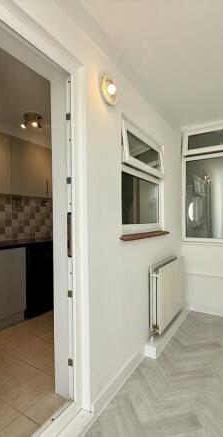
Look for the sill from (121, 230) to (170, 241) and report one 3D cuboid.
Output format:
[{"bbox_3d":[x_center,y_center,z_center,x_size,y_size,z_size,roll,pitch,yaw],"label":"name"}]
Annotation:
[{"bbox_3d":[0.347,0.164,2.271,0.095,0.030,1.090,-1,0,31],"label":"sill"}]

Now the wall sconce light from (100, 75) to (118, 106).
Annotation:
[{"bbox_3d":[0.005,-0.908,1.671,0.065,0.180,0.180,-1,0,31],"label":"wall sconce light"}]

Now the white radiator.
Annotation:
[{"bbox_3d":[0.614,0.773,2.561,0.105,0.610,0.800,-1,0,31],"label":"white radiator"}]

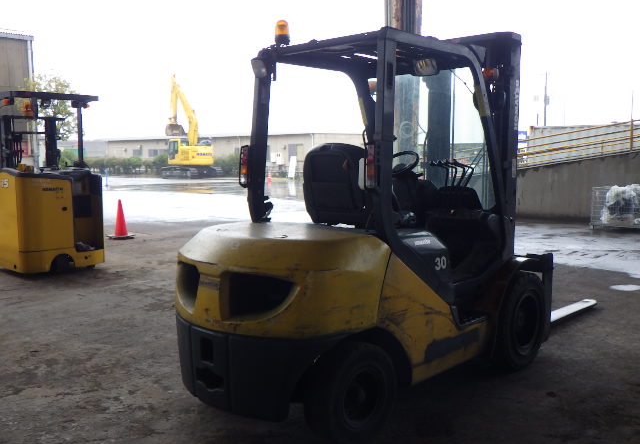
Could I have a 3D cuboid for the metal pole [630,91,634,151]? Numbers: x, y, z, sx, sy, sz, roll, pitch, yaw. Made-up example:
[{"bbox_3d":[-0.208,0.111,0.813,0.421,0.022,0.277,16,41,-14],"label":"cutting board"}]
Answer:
[{"bbox_3d":[7.180,-2.321,14.442,0.080,1.400,0.080,0,6,0],"label":"metal pole"}]

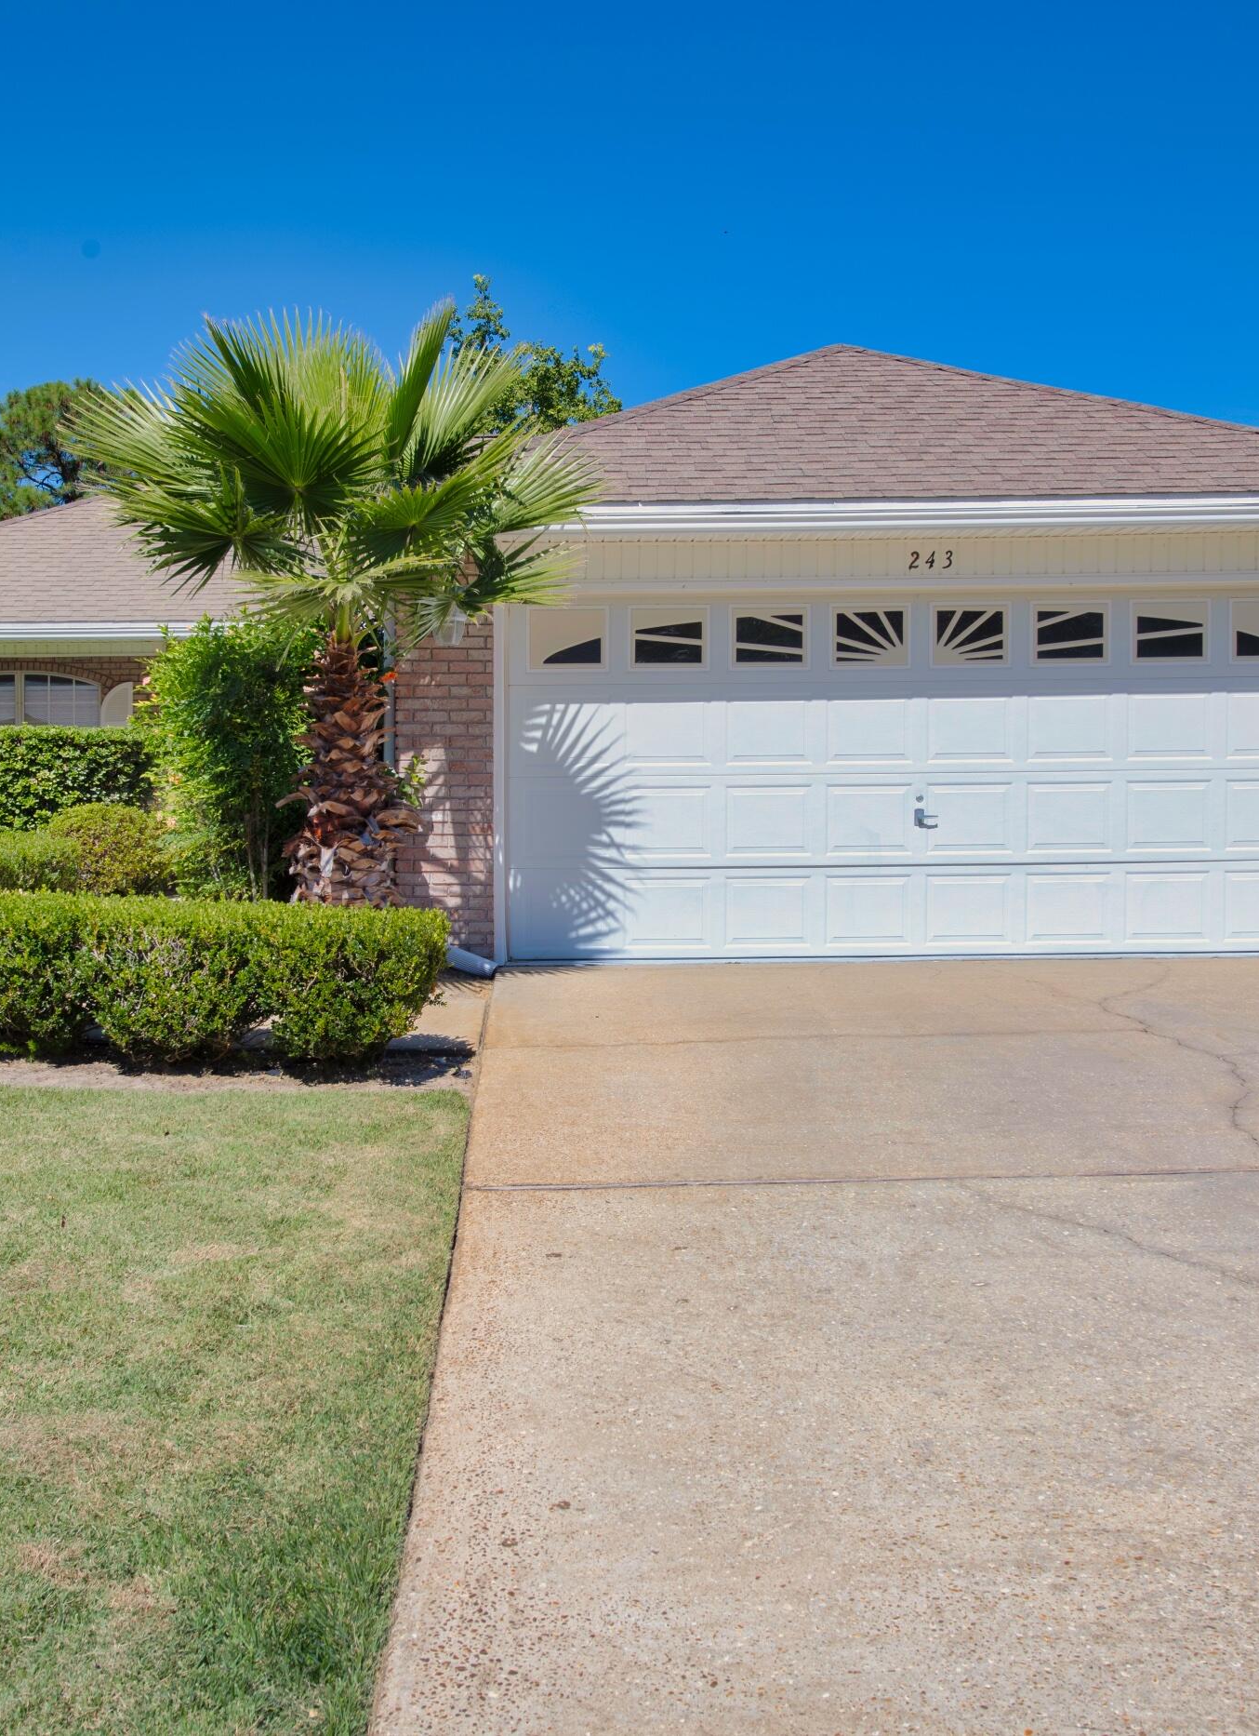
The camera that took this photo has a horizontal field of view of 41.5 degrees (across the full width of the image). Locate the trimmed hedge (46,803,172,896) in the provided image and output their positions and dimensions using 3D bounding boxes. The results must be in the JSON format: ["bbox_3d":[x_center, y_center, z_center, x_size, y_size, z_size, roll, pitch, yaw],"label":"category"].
[{"bbox_3d":[-3.884,-0.049,12.400,0.950,0.880,0.950,-1,3,0],"label":"trimmed hedge"}]

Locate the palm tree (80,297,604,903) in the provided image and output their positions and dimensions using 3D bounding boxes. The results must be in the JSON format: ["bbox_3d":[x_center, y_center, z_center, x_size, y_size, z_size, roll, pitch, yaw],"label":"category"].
[{"bbox_3d":[-1.518,-1.129,8.600,2.720,3.550,2.600,-1,3,0],"label":"palm tree"}]

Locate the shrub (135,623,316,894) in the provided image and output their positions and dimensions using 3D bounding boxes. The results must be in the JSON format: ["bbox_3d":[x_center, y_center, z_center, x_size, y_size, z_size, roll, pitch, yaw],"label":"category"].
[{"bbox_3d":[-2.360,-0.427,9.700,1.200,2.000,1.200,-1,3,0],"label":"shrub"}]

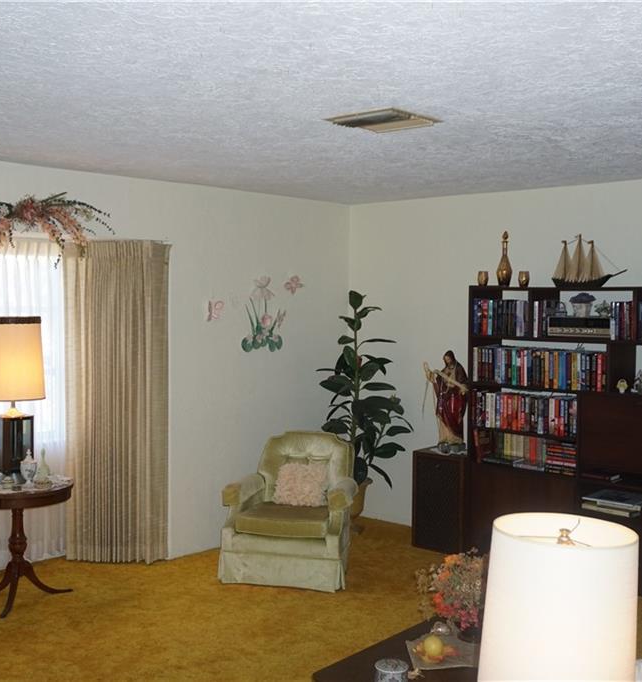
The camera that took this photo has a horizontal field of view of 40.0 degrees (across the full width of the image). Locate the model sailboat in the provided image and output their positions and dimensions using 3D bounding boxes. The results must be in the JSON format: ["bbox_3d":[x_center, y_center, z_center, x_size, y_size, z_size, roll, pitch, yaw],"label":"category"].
[{"bbox_3d":[1.650,-0.497,5.430,0.490,0.322,0.090,3,4,42],"label":"model sailboat"}]

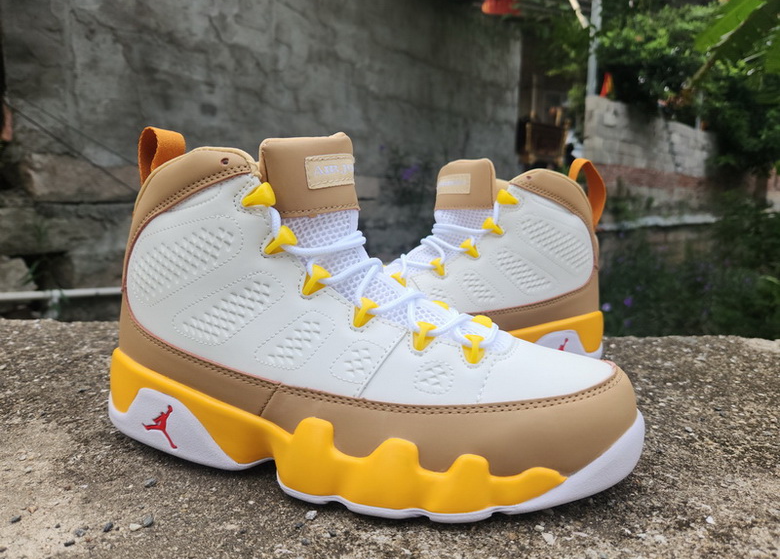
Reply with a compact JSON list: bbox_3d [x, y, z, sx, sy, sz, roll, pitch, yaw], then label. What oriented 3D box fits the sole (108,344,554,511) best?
[{"bbox_3d":[-0.038,0.071,0.293,0.257,0.048,0.106,4,10,14],"label":"sole"}]

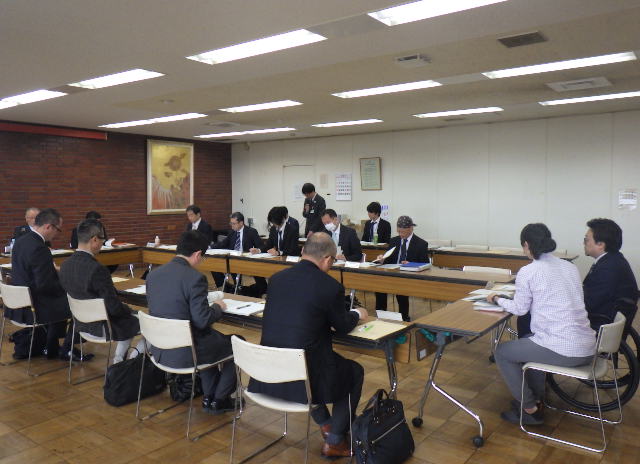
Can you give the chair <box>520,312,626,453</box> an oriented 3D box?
[{"bbox_3d":[1.619,0.874,3.294,0.530,0.740,0.500,4,6,42],"label":"chair"}]

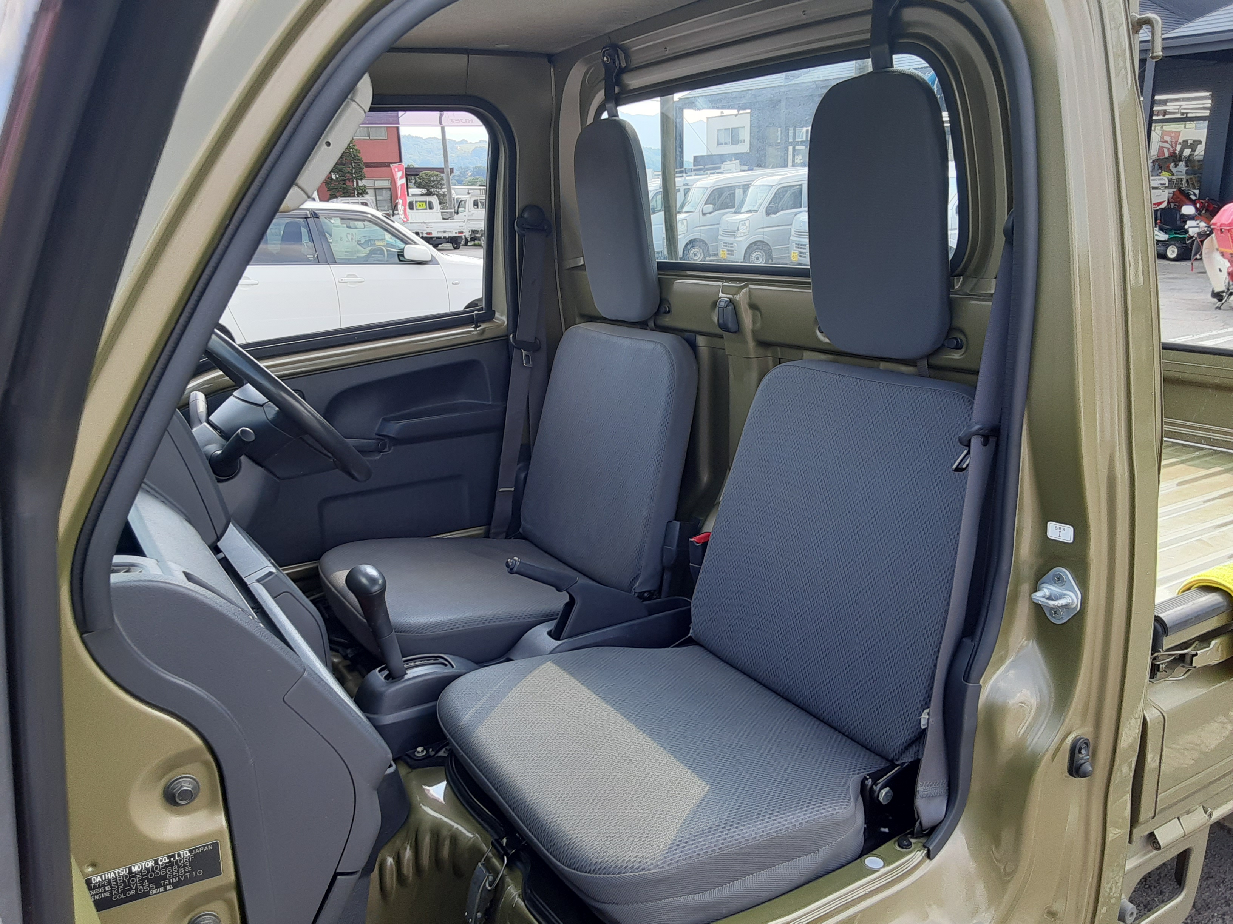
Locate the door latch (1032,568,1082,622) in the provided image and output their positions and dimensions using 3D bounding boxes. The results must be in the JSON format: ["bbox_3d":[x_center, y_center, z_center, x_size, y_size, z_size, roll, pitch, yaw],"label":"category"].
[{"bbox_3d":[0.440,0.139,0.969,0.032,0.058,0.047,-14,19,-39],"label":"door latch"}]

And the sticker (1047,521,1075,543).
[{"bbox_3d":[0.441,0.070,0.956,0.001,0.018,0.030,-14,19,-39],"label":"sticker"}]

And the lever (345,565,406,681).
[{"bbox_3d":[-0.318,0.219,1.308,0.055,0.180,0.052,-21,22,-27],"label":"lever"}]

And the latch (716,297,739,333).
[{"bbox_3d":[0.176,-0.233,1.522,0.028,0.056,0.025,-11,17,-30],"label":"latch"}]

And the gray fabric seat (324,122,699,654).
[{"bbox_3d":[-0.227,-0.152,1.693,0.580,0.870,0.480,-11,17,-30],"label":"gray fabric seat"}]

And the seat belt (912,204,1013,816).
[{"bbox_3d":[0.381,0.074,1.042,0.085,0.670,0.065,2,7,-32],"label":"seat belt"}]

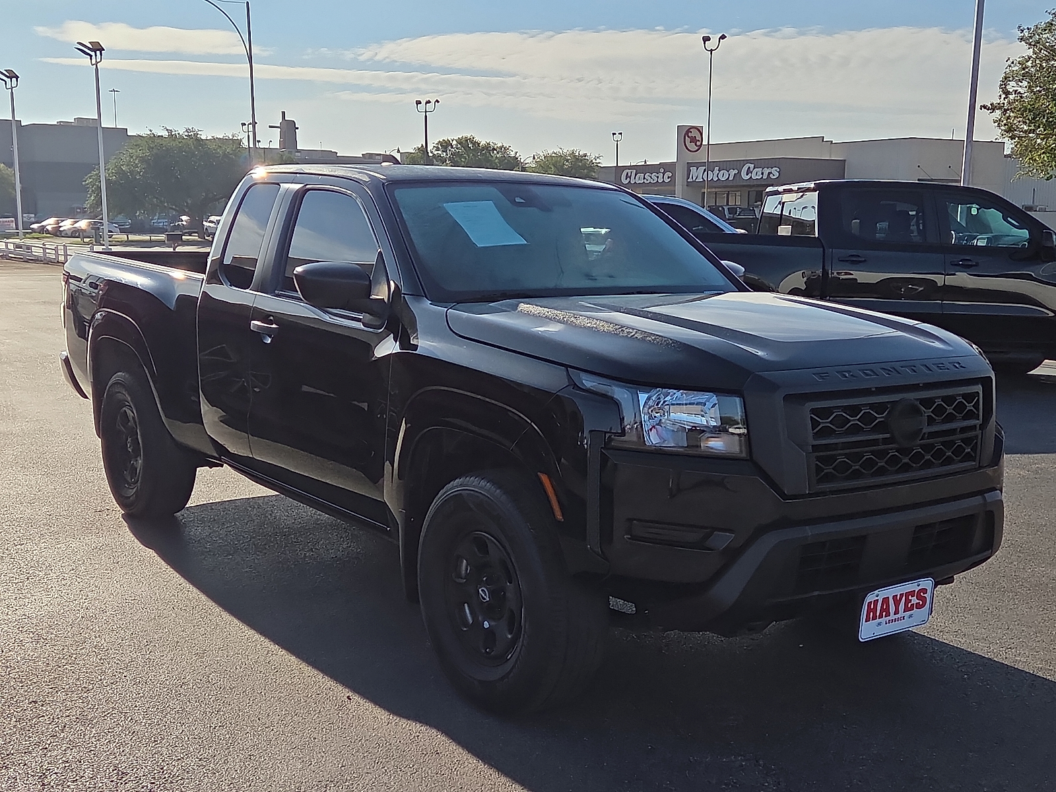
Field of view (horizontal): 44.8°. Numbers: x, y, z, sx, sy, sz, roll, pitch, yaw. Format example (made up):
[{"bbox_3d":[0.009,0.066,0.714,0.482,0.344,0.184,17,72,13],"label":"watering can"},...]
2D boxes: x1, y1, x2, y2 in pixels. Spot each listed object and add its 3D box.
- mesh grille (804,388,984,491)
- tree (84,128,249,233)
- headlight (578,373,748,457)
[{"bbox_3d":[1.098,0.120,3.797,0.805,0.260,0.065,-5,10,-36],"label":"mesh grille"},{"bbox_3d":[-24.692,-14.605,87.451,11.300,7.700,10.300,1,8,0],"label":"tree"},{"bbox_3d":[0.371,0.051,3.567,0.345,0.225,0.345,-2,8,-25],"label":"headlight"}]

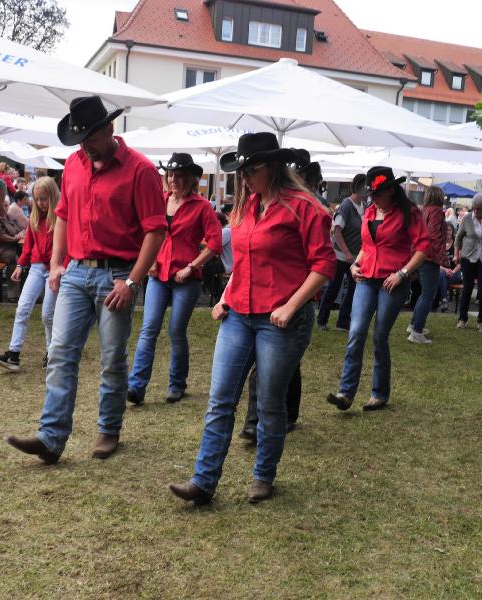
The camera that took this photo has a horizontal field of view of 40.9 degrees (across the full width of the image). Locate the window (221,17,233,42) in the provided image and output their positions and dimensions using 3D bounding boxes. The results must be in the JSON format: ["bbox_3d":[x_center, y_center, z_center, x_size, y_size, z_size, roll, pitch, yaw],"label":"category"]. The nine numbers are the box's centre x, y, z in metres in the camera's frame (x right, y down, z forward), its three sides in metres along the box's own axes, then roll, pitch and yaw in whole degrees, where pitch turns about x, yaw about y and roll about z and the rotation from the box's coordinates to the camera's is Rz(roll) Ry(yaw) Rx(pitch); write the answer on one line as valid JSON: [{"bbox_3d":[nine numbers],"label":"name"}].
[{"bbox_3d":[-0.626,-12.517,30.000,0.520,1.100,0.150,2,10,-13],"label":"window"}]

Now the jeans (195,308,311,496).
[{"bbox_3d":[0.065,0.477,3.132,0.406,0.903,0.416,12,12,39],"label":"jeans"}]

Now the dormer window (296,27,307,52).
[{"bbox_3d":[2.903,-12.392,30.900,0.500,1.050,0.150,2,10,-13],"label":"dormer window"}]

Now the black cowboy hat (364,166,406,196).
[{"bbox_3d":[0.994,-0.811,4.484,0.340,0.160,0.270,-28,25,-27],"label":"black cowboy hat"}]

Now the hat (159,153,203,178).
[{"bbox_3d":[-0.385,-0.874,4.222,0.284,0.142,0.345,10,23,29],"label":"hat"}]

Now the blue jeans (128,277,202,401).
[{"bbox_3d":[-0.522,0.266,4.476,0.370,0.850,0.350,11,11,31],"label":"blue jeans"}]

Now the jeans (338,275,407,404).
[{"bbox_3d":[0.960,0.284,4.654,0.416,0.893,0.396,-5,13,-43],"label":"jeans"}]

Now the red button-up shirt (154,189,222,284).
[{"bbox_3d":[-0.375,-0.429,4.375,0.470,0.600,0.300,11,11,31],"label":"red button-up shirt"}]

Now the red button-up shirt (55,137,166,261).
[{"bbox_3d":[-0.662,-0.515,3.280,0.580,0.620,0.360,11,12,32],"label":"red button-up shirt"}]

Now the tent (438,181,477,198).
[{"bbox_3d":[13.870,-6.372,43.750,3.000,3.000,3.000,3,9,-3],"label":"tent"}]

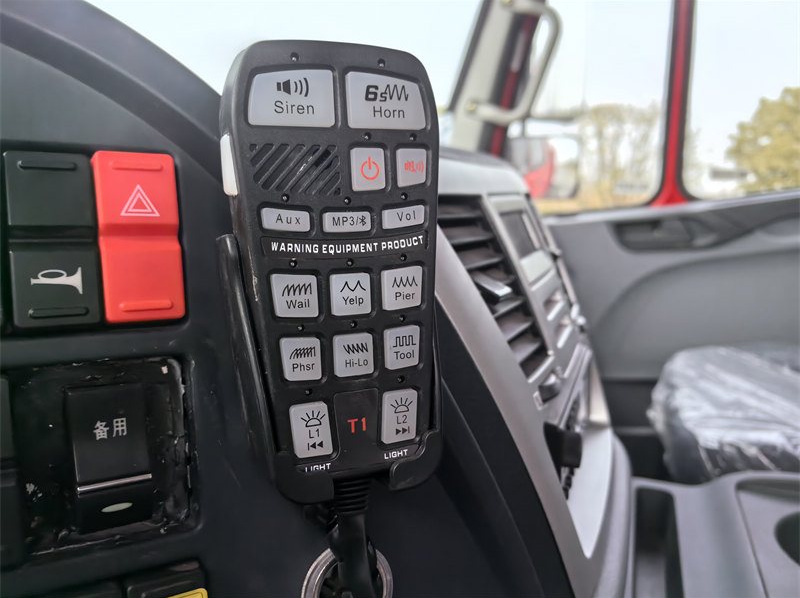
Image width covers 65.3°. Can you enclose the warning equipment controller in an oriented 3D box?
[{"bbox_3d":[-0.022,-0.011,0.210,0.067,0.138,0.036,-4,5,-21],"label":"warning equipment controller"}]

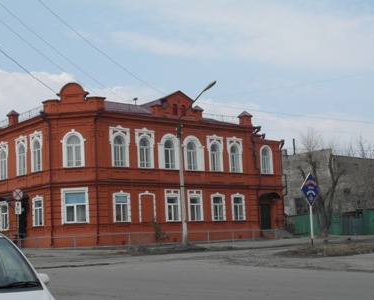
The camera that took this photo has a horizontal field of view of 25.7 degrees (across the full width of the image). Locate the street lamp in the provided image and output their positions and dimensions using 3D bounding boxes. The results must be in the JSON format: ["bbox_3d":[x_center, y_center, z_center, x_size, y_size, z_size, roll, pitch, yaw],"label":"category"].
[{"bbox_3d":[0.813,0.941,52.963,3.151,10.421,0.400,-7,-8,38],"label":"street lamp"}]

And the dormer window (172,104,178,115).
[{"bbox_3d":[-0.869,-2.910,59.392,0.170,0.780,0.480,-8,-8,44],"label":"dormer window"}]

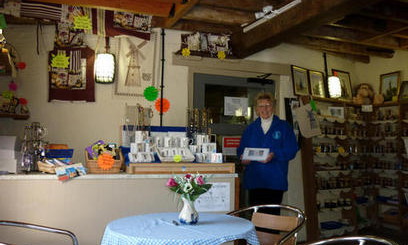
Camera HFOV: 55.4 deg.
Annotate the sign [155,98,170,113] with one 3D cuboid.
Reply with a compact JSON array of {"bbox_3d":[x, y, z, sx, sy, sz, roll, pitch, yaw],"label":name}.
[{"bbox_3d":[-0.447,-0.183,4.180,0.165,0.155,0.010,2,-5,-18],"label":"sign"}]

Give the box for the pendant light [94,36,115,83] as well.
[{"bbox_3d":[-0.922,-0.575,3.600,0.185,0.420,0.185,2,-4,-16],"label":"pendant light"}]

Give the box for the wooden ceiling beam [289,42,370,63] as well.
[{"bbox_3d":[1.602,-0.901,5.000,1.470,0.110,0.130,4,-5,-33],"label":"wooden ceiling beam"}]

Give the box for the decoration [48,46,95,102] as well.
[{"bbox_3d":[-1.279,-0.463,3.750,0.430,0.540,0.050,2,-4,-16],"label":"decoration"}]

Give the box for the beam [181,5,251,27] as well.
[{"bbox_3d":[0.150,-1.143,4.160,0.860,0.160,0.080,2,-5,-18],"label":"beam"}]

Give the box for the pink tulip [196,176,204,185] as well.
[{"bbox_3d":[-0.016,0.273,1.830,0.037,0.040,0.037,1,-4,0],"label":"pink tulip"}]

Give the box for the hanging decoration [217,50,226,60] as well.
[{"bbox_3d":[0.190,-0.728,4.220,0.100,0.100,0.012,2,-4,-16],"label":"hanging decoration"}]

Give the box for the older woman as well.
[{"bbox_3d":[0.607,0.530,3.750,0.590,1.650,0.400,0,-5,7],"label":"older woman"}]

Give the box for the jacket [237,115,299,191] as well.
[{"bbox_3d":[0.615,0.290,3.760,0.590,0.730,0.360,0,-5,7],"label":"jacket"}]

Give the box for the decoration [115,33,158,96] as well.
[{"bbox_3d":[-0.716,-0.596,4.060,0.434,0.645,0.030,2,-4,-16],"label":"decoration"}]

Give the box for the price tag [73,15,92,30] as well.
[{"bbox_3d":[-1.213,-0.999,3.880,0.190,0.155,0.010,2,-5,-18],"label":"price tag"}]

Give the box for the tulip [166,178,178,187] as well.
[{"bbox_3d":[-0.157,0.300,1.940,0.058,0.046,0.052,1,-5,0],"label":"tulip"}]

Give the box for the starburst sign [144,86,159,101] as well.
[{"bbox_3d":[-0.561,-0.310,4.150,0.155,0.155,0.010,2,-5,-18],"label":"starburst sign"}]

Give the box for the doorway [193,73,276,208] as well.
[{"bbox_3d":[0.322,0.421,4.346,0.950,1.920,0.120,2,-4,-16],"label":"doorway"}]

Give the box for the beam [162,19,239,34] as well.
[{"bbox_3d":[-0.038,-1.045,4.249,0.860,0.120,0.120,2,-4,-16],"label":"beam"}]

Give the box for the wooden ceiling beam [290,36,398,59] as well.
[{"bbox_3d":[1.840,-0.980,5.060,1.620,0.160,0.100,2,-5,-18],"label":"wooden ceiling beam"}]

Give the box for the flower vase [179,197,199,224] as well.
[{"bbox_3d":[-0.073,0.415,1.830,0.090,0.130,0.090,1,-4,0],"label":"flower vase"}]

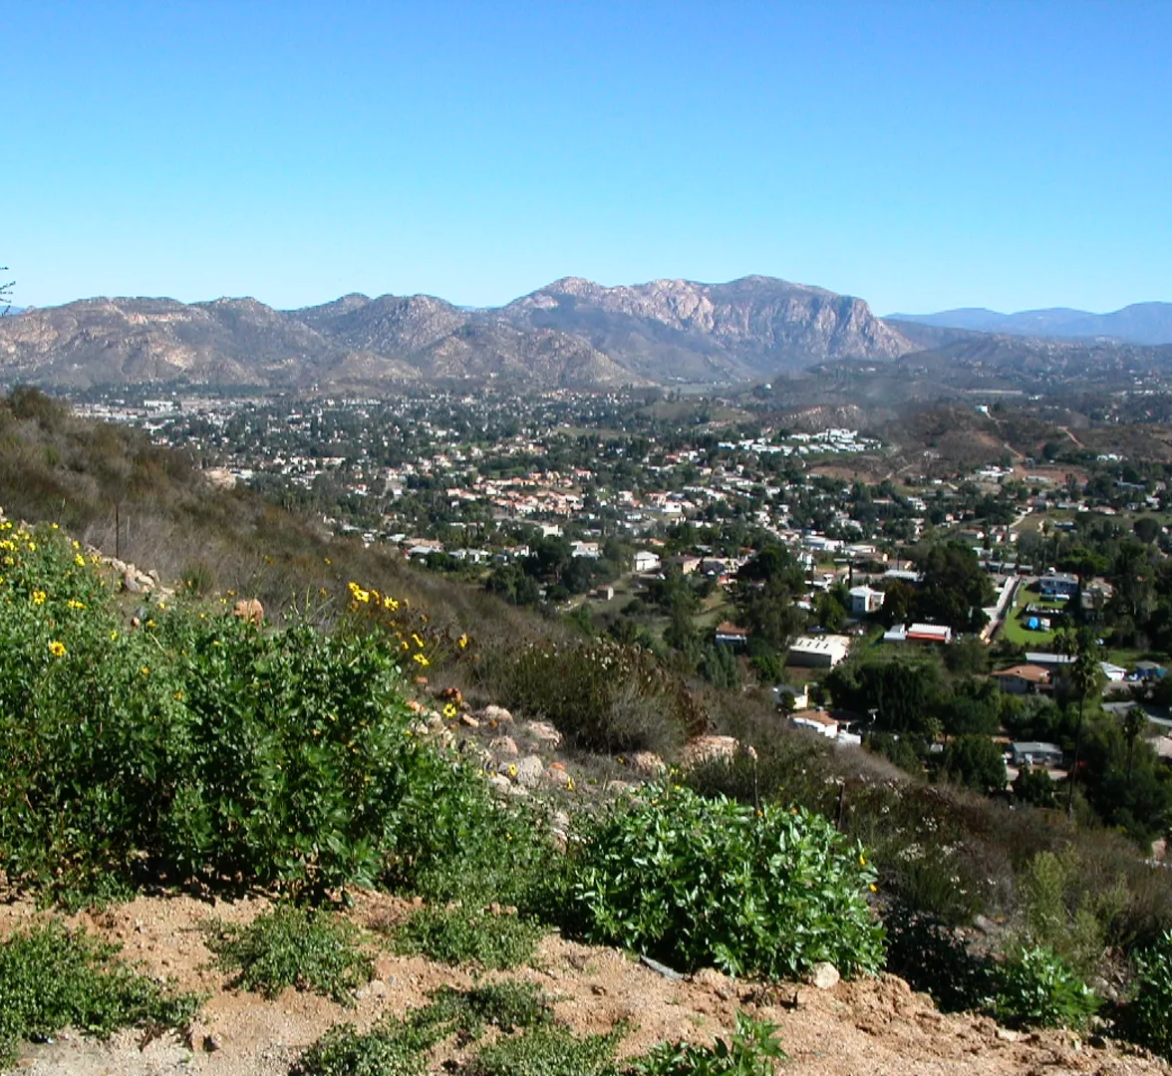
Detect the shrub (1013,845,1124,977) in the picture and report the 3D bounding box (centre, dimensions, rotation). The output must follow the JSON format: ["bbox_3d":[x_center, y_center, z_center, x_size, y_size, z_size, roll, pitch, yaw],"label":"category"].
[{"bbox_3d":[2.217,1.730,6.500,0.465,0.571,0.465,4,8,20],"label":"shrub"}]

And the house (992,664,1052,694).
[{"bbox_3d":[107.209,34.341,346.486,12.500,5.000,12.000,6,9,35],"label":"house"}]

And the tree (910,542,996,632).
[{"bbox_3d":[108.427,14.378,417.296,24.628,26.066,22.165,3,8,15],"label":"tree"}]

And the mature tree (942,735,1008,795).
[{"bbox_3d":[72.402,42.175,262.855,12.073,10.127,12.073,3,8,16],"label":"mature tree"}]

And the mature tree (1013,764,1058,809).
[{"bbox_3d":[81.097,44.781,254.325,7.870,7.509,7.870,4,8,18],"label":"mature tree"}]

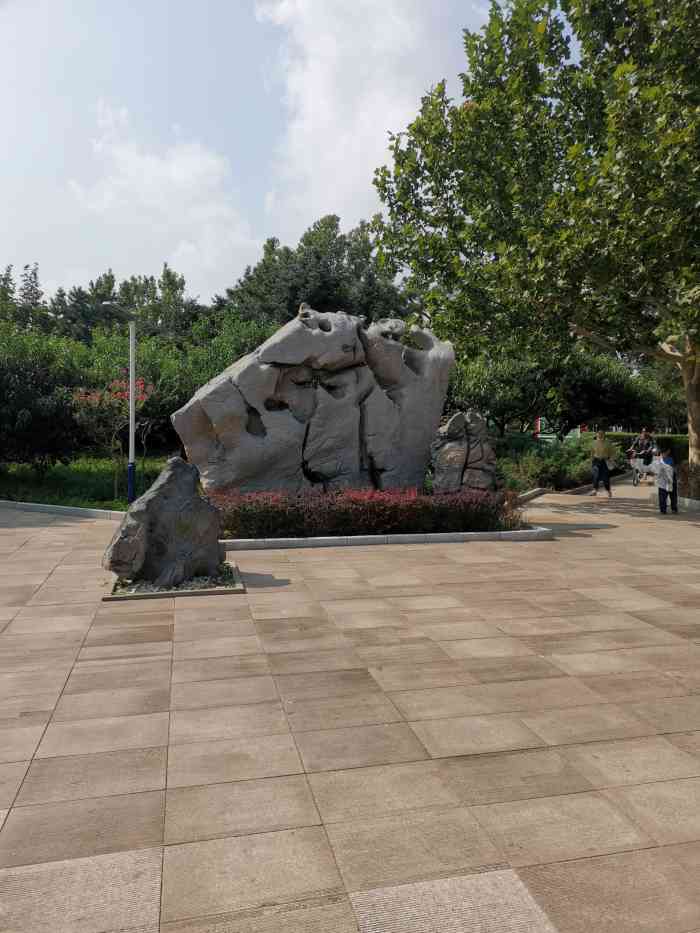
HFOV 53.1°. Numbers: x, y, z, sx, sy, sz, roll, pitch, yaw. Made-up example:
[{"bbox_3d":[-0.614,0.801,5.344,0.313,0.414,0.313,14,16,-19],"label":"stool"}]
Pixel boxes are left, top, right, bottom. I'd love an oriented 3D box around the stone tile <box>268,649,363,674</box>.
[{"bbox_3d":[-0.237,1.312,4.653,0.607,0.040,0.406,0,4,-13],"label":"stone tile"}]

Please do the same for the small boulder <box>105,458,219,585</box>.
[{"bbox_3d":[-1.871,0.494,6.987,1.151,1.183,0.837,-1,4,-13],"label":"small boulder"}]

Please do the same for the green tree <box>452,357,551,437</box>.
[{"bbox_3d":[4.012,-1.452,18.684,3.200,3.400,3.000,0,4,0],"label":"green tree"}]

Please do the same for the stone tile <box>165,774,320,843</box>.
[{"bbox_3d":[-0.466,1.481,3.008,0.633,0.040,0.423,-1,4,-13],"label":"stone tile"}]

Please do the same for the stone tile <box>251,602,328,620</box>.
[{"bbox_3d":[-0.518,1.225,5.868,0.614,0.030,0.415,-1,4,-13],"label":"stone tile"}]

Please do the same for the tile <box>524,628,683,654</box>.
[{"bbox_3d":[1.815,1.256,5.027,1.200,0.050,0.400,-1,4,-13],"label":"tile"}]

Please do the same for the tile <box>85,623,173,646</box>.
[{"bbox_3d":[-1.619,1.262,5.165,0.607,0.040,0.406,0,4,-13],"label":"tile"}]

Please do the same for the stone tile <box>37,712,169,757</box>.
[{"bbox_3d":[-1.239,1.381,3.574,0.607,0.040,0.406,0,4,-13],"label":"stone tile"}]

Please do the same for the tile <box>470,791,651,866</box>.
[{"bbox_3d":[0.820,1.417,2.740,0.600,0.050,0.400,-1,4,-13],"label":"tile"}]

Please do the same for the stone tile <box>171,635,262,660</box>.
[{"bbox_3d":[-0.904,1.252,4.790,0.600,0.050,0.400,-1,4,-13],"label":"stone tile"}]

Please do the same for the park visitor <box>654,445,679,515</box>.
[{"bbox_3d":[5.464,0.250,12.100,0.290,1.130,0.370,-3,5,-37],"label":"park visitor"}]

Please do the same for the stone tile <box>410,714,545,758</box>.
[{"bbox_3d":[0.644,1.386,3.590,0.602,0.030,0.415,-1,4,-13],"label":"stone tile"}]

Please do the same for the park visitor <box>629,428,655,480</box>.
[{"bbox_3d":[7.320,-0.301,17.600,0.580,1.340,0.600,4,5,38],"label":"park visitor"}]

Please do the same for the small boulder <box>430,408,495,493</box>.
[{"bbox_3d":[1.779,-0.057,10.936,0.920,1.620,0.750,-1,4,-13],"label":"small boulder"}]

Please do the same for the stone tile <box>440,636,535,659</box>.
[{"bbox_3d":[0.955,1.302,4.937,0.607,0.040,0.406,0,4,-13],"label":"stone tile"}]

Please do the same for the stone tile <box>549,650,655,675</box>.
[{"bbox_3d":[1.616,1.288,4.570,0.600,0.050,0.400,-1,4,-13],"label":"stone tile"}]

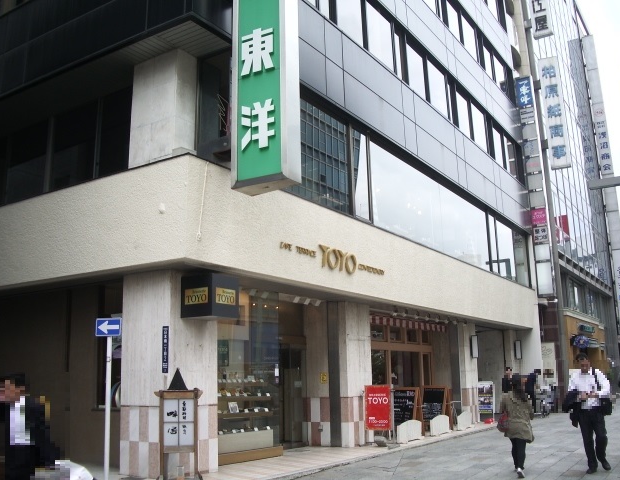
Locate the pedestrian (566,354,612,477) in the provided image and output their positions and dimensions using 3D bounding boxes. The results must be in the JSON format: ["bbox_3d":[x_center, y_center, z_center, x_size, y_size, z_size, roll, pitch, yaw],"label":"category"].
[{"bbox_3d":[4.103,2.553,9.550,0.620,1.720,0.440,-6,-13,19],"label":"pedestrian"}]

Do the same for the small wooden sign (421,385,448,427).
[{"bbox_3d":[3.320,4.439,17.069,0.610,1.150,0.520,-11,-16,36],"label":"small wooden sign"}]

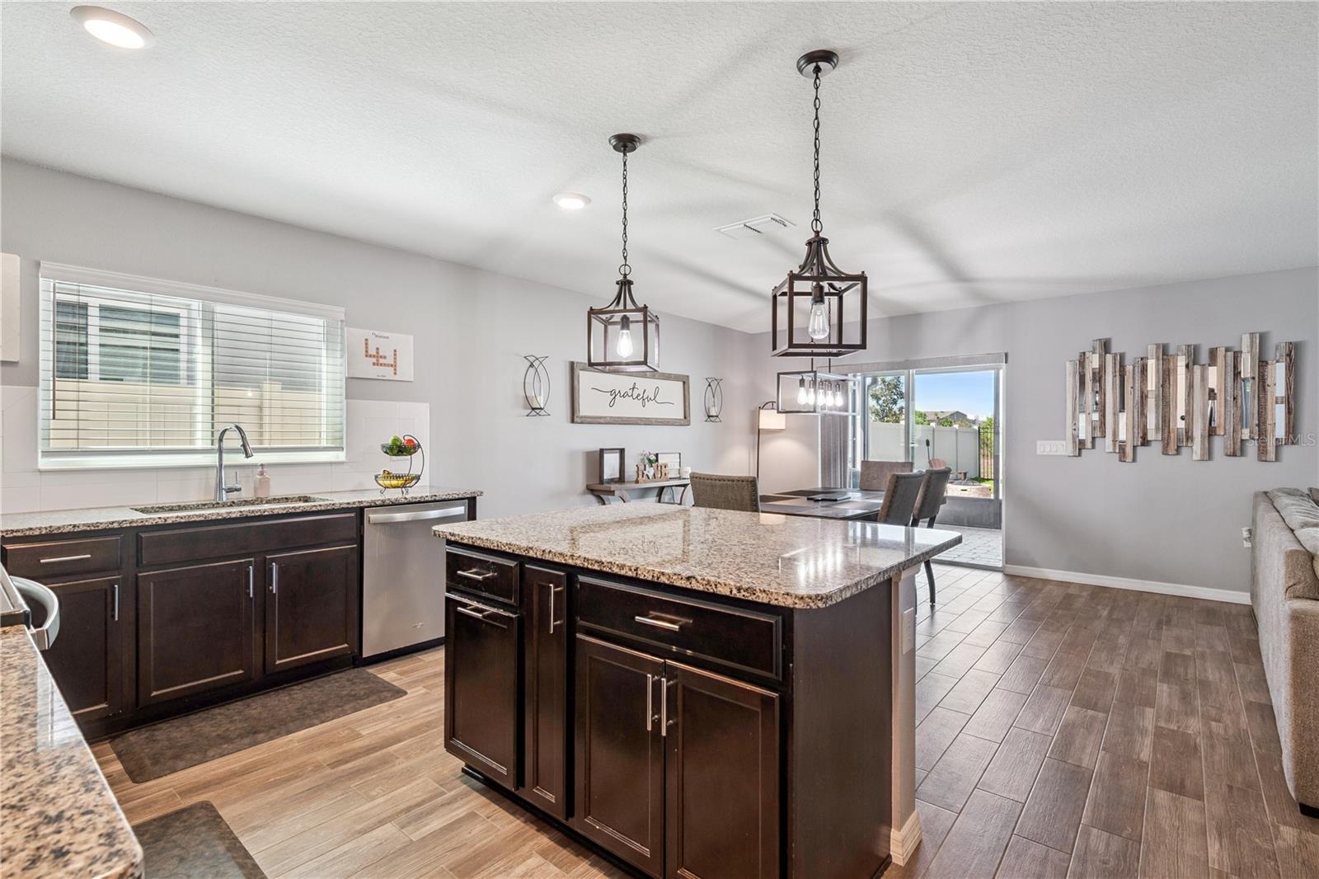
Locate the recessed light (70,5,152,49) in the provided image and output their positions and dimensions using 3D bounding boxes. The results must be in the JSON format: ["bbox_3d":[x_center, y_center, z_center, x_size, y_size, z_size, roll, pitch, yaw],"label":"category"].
[{"bbox_3d":[-1.613,-1.204,1.839,0.187,0.028,0.187,0,0,40],"label":"recessed light"}]

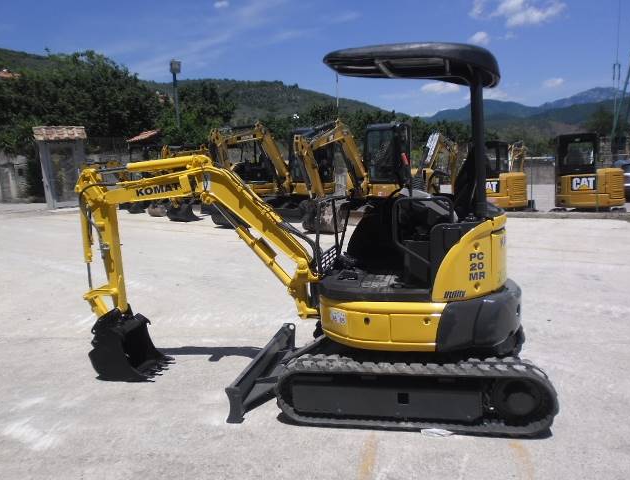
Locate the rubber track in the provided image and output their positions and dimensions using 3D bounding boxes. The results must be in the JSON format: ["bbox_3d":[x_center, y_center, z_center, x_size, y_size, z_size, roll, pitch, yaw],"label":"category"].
[{"bbox_3d":[0.641,1.024,3.359,1.768,0.416,0.260,-1,8,12],"label":"rubber track"}]

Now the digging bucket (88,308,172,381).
[{"bbox_3d":[-1.541,0.844,4.227,0.580,0.530,0.450,0,9,9],"label":"digging bucket"}]

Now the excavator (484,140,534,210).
[{"bbox_3d":[6.010,-1.875,16.000,1.850,2.600,3.900,0,8,25],"label":"excavator"}]

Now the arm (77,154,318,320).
[{"bbox_3d":[-1.021,0.001,4.284,2.100,1.430,0.310,-1,8,12],"label":"arm"}]

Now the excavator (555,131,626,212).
[{"bbox_3d":[7.388,-1.743,14.190,1.850,2.500,3.100,0,9,14],"label":"excavator"}]

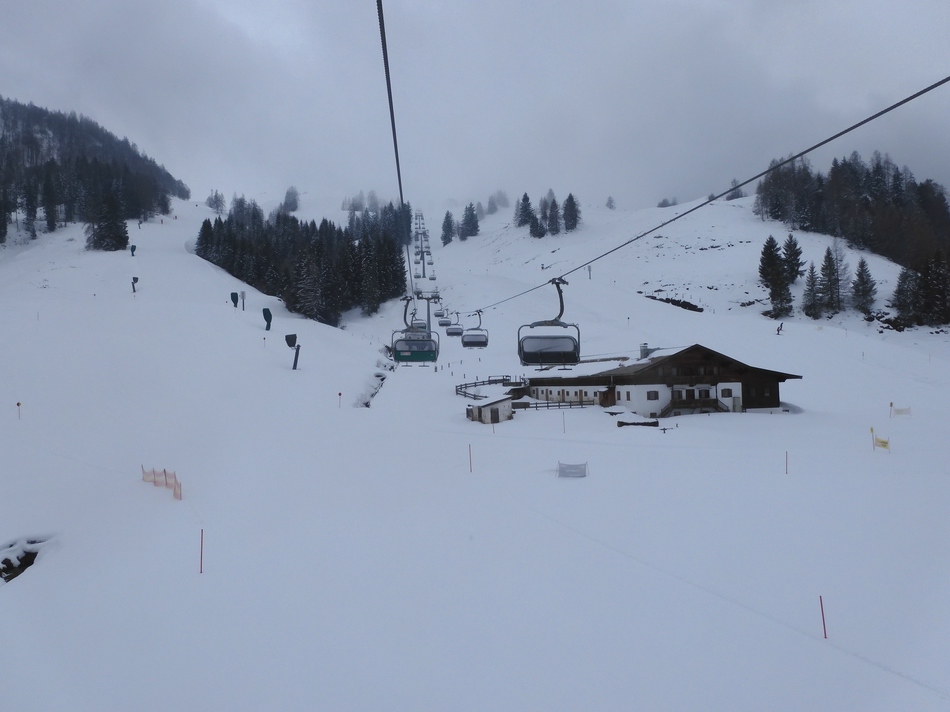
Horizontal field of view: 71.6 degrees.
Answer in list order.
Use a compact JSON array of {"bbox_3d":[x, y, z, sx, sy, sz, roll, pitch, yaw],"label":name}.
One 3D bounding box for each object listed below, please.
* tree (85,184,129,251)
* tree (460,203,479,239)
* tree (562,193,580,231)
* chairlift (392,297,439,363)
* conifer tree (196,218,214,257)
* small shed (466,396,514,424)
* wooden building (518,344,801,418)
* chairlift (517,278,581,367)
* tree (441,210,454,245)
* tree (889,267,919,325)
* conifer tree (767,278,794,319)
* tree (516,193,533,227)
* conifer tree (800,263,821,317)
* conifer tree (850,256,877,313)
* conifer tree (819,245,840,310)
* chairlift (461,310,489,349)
[{"bbox_3d":[-99.610,-37.438,178.000,10.110,17.840,10.110,-1,-2,0],"label":"tree"},{"bbox_3d":[-3.049,-75.106,365.000,9.480,19.950,9.480,-2,-2,0],"label":"tree"},{"bbox_3d":[45.722,-68.465,312.000,7.930,18.000,7.930,-1,-2,0],"label":"tree"},{"bbox_3d":[-2.955,-1.266,32.700,2.350,3.350,1.400,-1,-2,-5],"label":"chairlift"},{"bbox_3d":[-116.640,-50.854,285.000,7.400,17.310,7.400,-1,-2,-22],"label":"conifer tree"},{"bbox_3d":[1.897,6.806,83.300,3.900,3.300,5.600,-1,-3,-17],"label":"small shed"},{"bbox_3d":[26.057,3.553,102.394,24.300,9.820,40.000,-1,-2,-15],"label":"wooden building"},{"bbox_3d":[2.817,-1.229,24.900,2.350,3.350,1.400,-1,-2,-5],"label":"chairlift"},{"bbox_3d":[-15.243,-71.226,365.000,7.370,18.850,7.370,-2,-2,-2],"label":"tree"},{"bbox_3d":[98.910,-13.965,152.000,6.440,13.390,6.440,-1,-2,0],"label":"tree"},{"bbox_3d":[70.749,-13.273,152.000,5.580,9.230,5.580,-1,-2,0],"label":"conifer tree"},{"bbox_3d":[23.904,-70.747,318.000,7.190,16.420,7.190,-1,-2,0],"label":"tree"},{"bbox_3d":[84.317,-16.412,165.000,5.240,14.030,5.240,-3,-2,27],"label":"conifer tree"},{"bbox_3d":[97.346,-17.665,165.000,5.990,14.530,5.990,-3,-2,31],"label":"conifer tree"},{"bbox_3d":[87.212,-18.820,162.000,5.030,16.240,5.030,-1,-2,0],"label":"conifer tree"},{"bbox_3d":[0.019,-2.447,61.500,2.500,3.700,1.600,-1,-2,-5],"label":"chairlift"}]

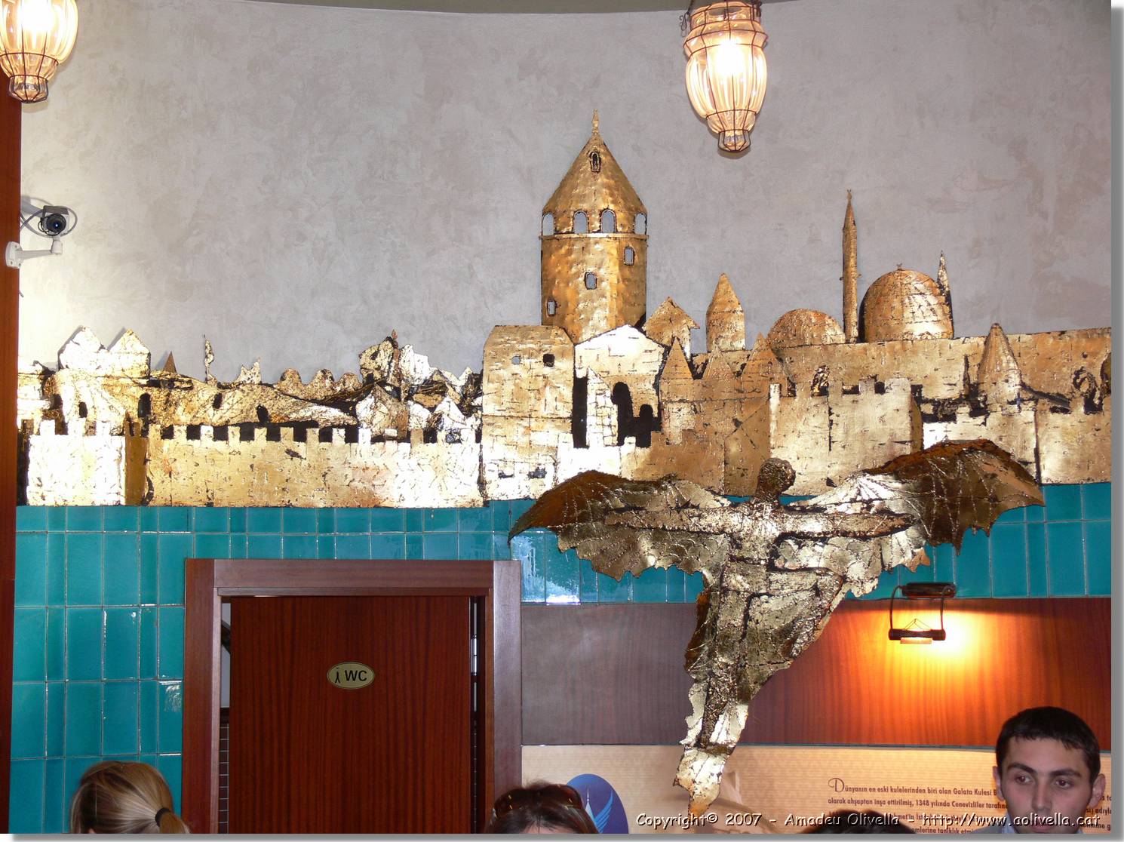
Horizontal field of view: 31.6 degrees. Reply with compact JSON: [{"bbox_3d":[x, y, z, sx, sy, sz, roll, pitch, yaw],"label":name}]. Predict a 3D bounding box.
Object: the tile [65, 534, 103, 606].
[{"bbox_3d":[-1.320,0.412,5.488,0.095,0.200,0.009,1,-6,-13],"label":"tile"}]

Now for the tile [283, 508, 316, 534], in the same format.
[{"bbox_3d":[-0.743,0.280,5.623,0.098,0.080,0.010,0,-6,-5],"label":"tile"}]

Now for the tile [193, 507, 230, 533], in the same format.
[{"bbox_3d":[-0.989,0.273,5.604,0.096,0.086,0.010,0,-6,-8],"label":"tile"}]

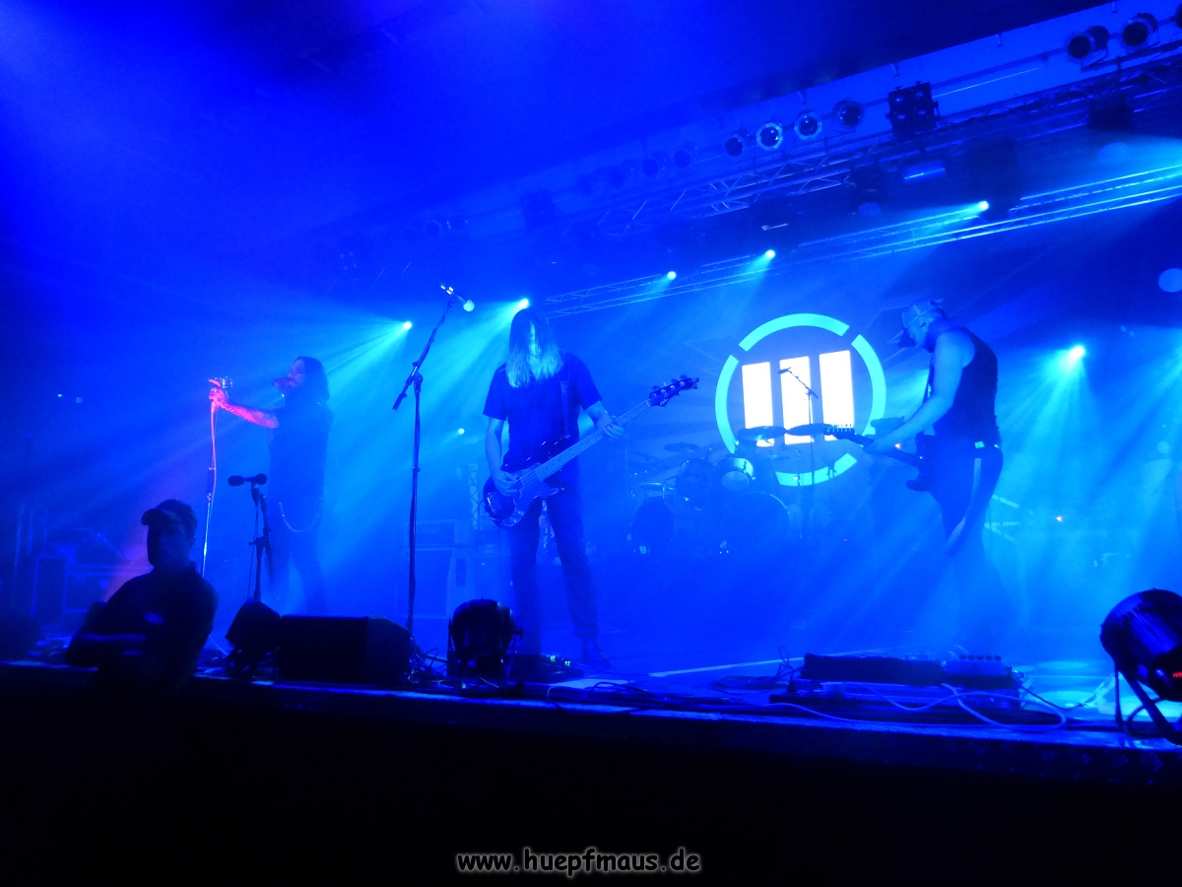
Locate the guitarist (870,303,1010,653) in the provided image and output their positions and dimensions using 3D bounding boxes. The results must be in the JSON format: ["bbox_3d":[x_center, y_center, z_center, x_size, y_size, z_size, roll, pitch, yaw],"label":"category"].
[{"bbox_3d":[1.668,0.149,3.951,0.620,1.740,0.500,-5,-11,25],"label":"guitarist"}]

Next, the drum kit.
[{"bbox_3d":[1.212,0.431,7.384,1.650,1.170,1.350,-5,-11,26],"label":"drum kit"}]

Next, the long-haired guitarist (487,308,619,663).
[{"bbox_3d":[-0.196,0.170,3.929,0.650,1.720,0.500,0,-10,-3],"label":"long-haired guitarist"}]

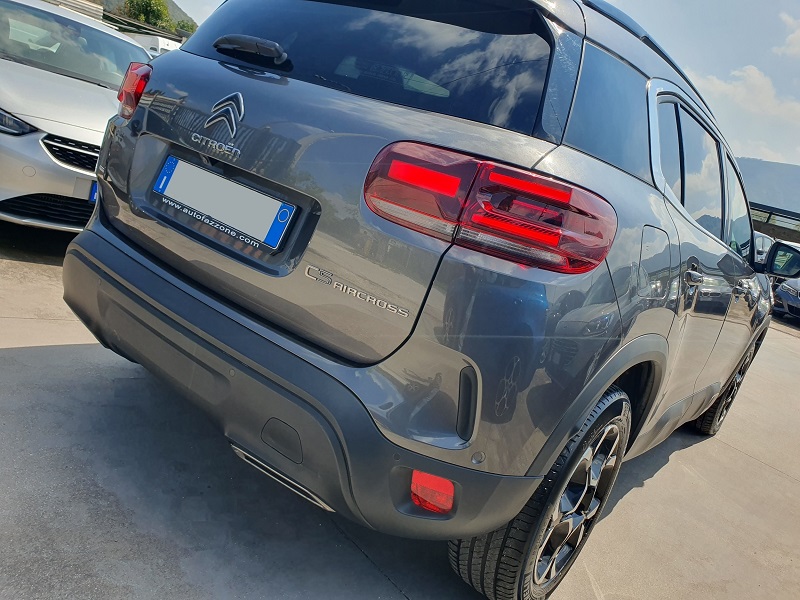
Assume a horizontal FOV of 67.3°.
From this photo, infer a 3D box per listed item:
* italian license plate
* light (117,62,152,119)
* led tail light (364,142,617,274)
[{"bbox_3d":[-0.449,-0.252,1.486,0.520,0.110,0.012,25,0,34],"label":"italian license plate"},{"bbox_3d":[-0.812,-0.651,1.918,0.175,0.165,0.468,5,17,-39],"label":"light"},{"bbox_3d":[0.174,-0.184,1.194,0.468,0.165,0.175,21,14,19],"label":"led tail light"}]

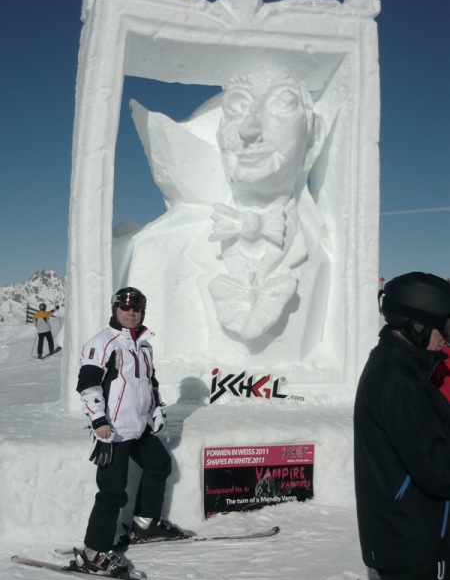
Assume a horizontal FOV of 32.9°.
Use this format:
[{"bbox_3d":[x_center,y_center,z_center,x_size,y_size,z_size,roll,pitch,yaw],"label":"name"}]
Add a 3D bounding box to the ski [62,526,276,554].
[{"bbox_3d":[-0.375,1.735,5.300,1.600,0.100,0.110,0,-1,-12],"label":"ski"}]

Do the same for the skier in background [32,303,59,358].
[{"bbox_3d":[-5.630,1.290,24.000,0.800,1.730,0.500,0,-1,9],"label":"skier in background"}]

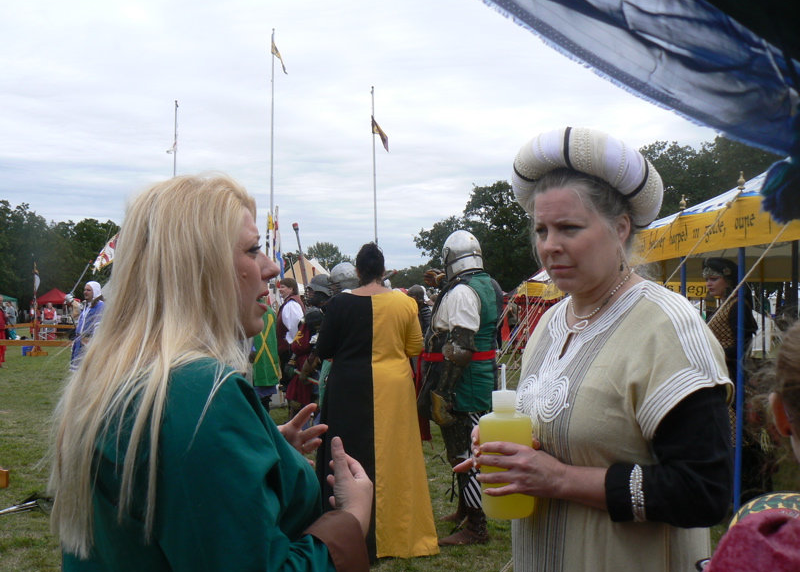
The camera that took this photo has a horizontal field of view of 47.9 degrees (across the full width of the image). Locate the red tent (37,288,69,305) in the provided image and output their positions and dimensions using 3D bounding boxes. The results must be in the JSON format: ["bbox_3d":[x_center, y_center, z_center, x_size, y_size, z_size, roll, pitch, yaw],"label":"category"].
[{"bbox_3d":[-22.137,1.611,57.969,2.900,2.900,2.900,0,-1,-21],"label":"red tent"}]

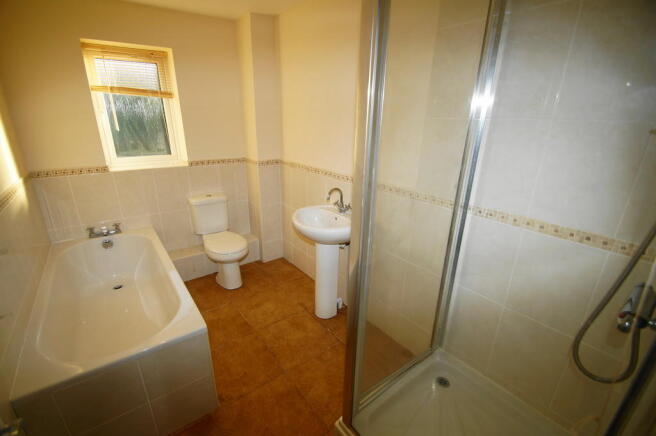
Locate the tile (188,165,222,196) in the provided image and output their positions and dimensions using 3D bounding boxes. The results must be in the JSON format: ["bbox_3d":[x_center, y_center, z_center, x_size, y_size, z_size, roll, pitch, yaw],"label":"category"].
[{"bbox_3d":[-1.276,-0.328,2.847,0.290,0.422,0.012,-14,24,-37],"label":"tile"}]

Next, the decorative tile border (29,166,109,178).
[{"bbox_3d":[-2.035,-0.349,2.176,0.450,0.046,0.012,-14,24,-37],"label":"decorative tile border"}]

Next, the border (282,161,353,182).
[{"bbox_3d":[-0.145,-0.434,2.460,0.012,0.041,1.055,-14,24,-37],"label":"border"}]

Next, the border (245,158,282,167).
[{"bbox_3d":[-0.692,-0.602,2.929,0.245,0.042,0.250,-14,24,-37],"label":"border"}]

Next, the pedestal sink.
[{"bbox_3d":[-0.027,0.397,2.176,0.468,0.880,0.550,-14,24,-37],"label":"pedestal sink"}]

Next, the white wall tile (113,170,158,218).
[{"bbox_3d":[-1.725,-0.216,2.496,0.290,0.422,0.012,-14,24,-37],"label":"white wall tile"}]

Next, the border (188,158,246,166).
[{"bbox_3d":[-1.144,-0.585,2.868,0.595,0.042,0.012,-14,24,-37],"label":"border"}]

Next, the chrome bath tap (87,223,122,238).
[{"bbox_3d":[-1.922,0.116,2.350,0.217,0.102,0.105,-14,24,-37],"label":"chrome bath tap"}]

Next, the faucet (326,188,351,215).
[{"bbox_3d":[0.070,-0.129,2.078,0.190,0.205,0.165,-14,24,-37],"label":"faucet"}]

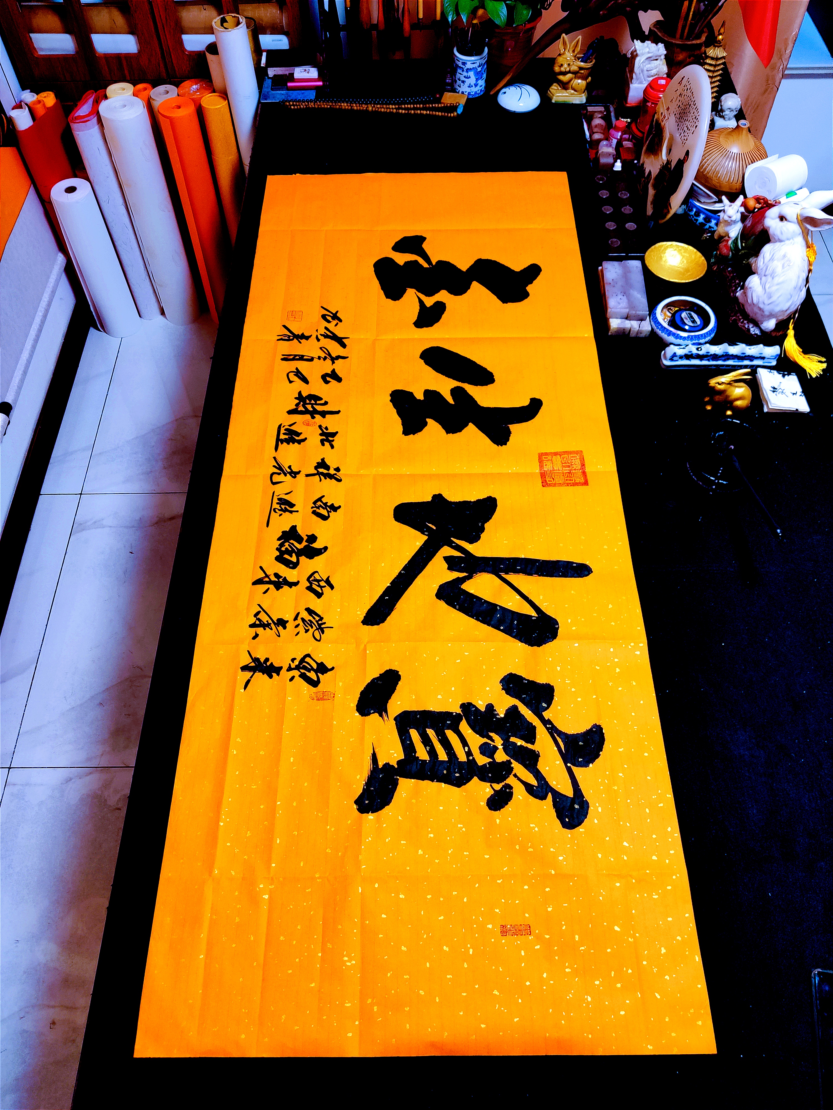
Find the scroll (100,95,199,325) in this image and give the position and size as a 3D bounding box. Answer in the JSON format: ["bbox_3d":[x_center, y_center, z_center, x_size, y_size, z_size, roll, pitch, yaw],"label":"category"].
[{"bbox_3d":[-0.771,-0.986,2.479,0.112,0.700,0.112,0,58,0],"label":"scroll"}]

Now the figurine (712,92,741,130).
[{"bbox_3d":[0.730,-1.037,1.971,0.075,0.112,0.065,10,58,6],"label":"figurine"}]

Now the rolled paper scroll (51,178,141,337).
[{"bbox_3d":[-0.965,-0.889,2.542,0.113,0.490,0.113,0,58,0],"label":"rolled paper scroll"}]

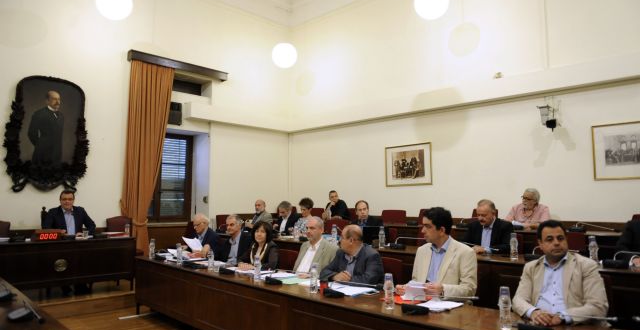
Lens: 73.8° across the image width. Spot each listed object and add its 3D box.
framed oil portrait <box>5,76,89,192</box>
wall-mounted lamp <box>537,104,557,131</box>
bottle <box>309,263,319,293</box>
[{"bbox_3d":[-3.903,-0.434,6.129,0.120,1.642,1.040,-4,-6,44],"label":"framed oil portrait"},{"bbox_3d":[3.065,-0.636,5.770,0.200,0.368,0.270,-4,-6,44],"label":"wall-mounted lamp"},{"bbox_3d":[-0.051,0.878,3.306,0.073,0.238,0.073,0,-5,0],"label":"bottle"}]

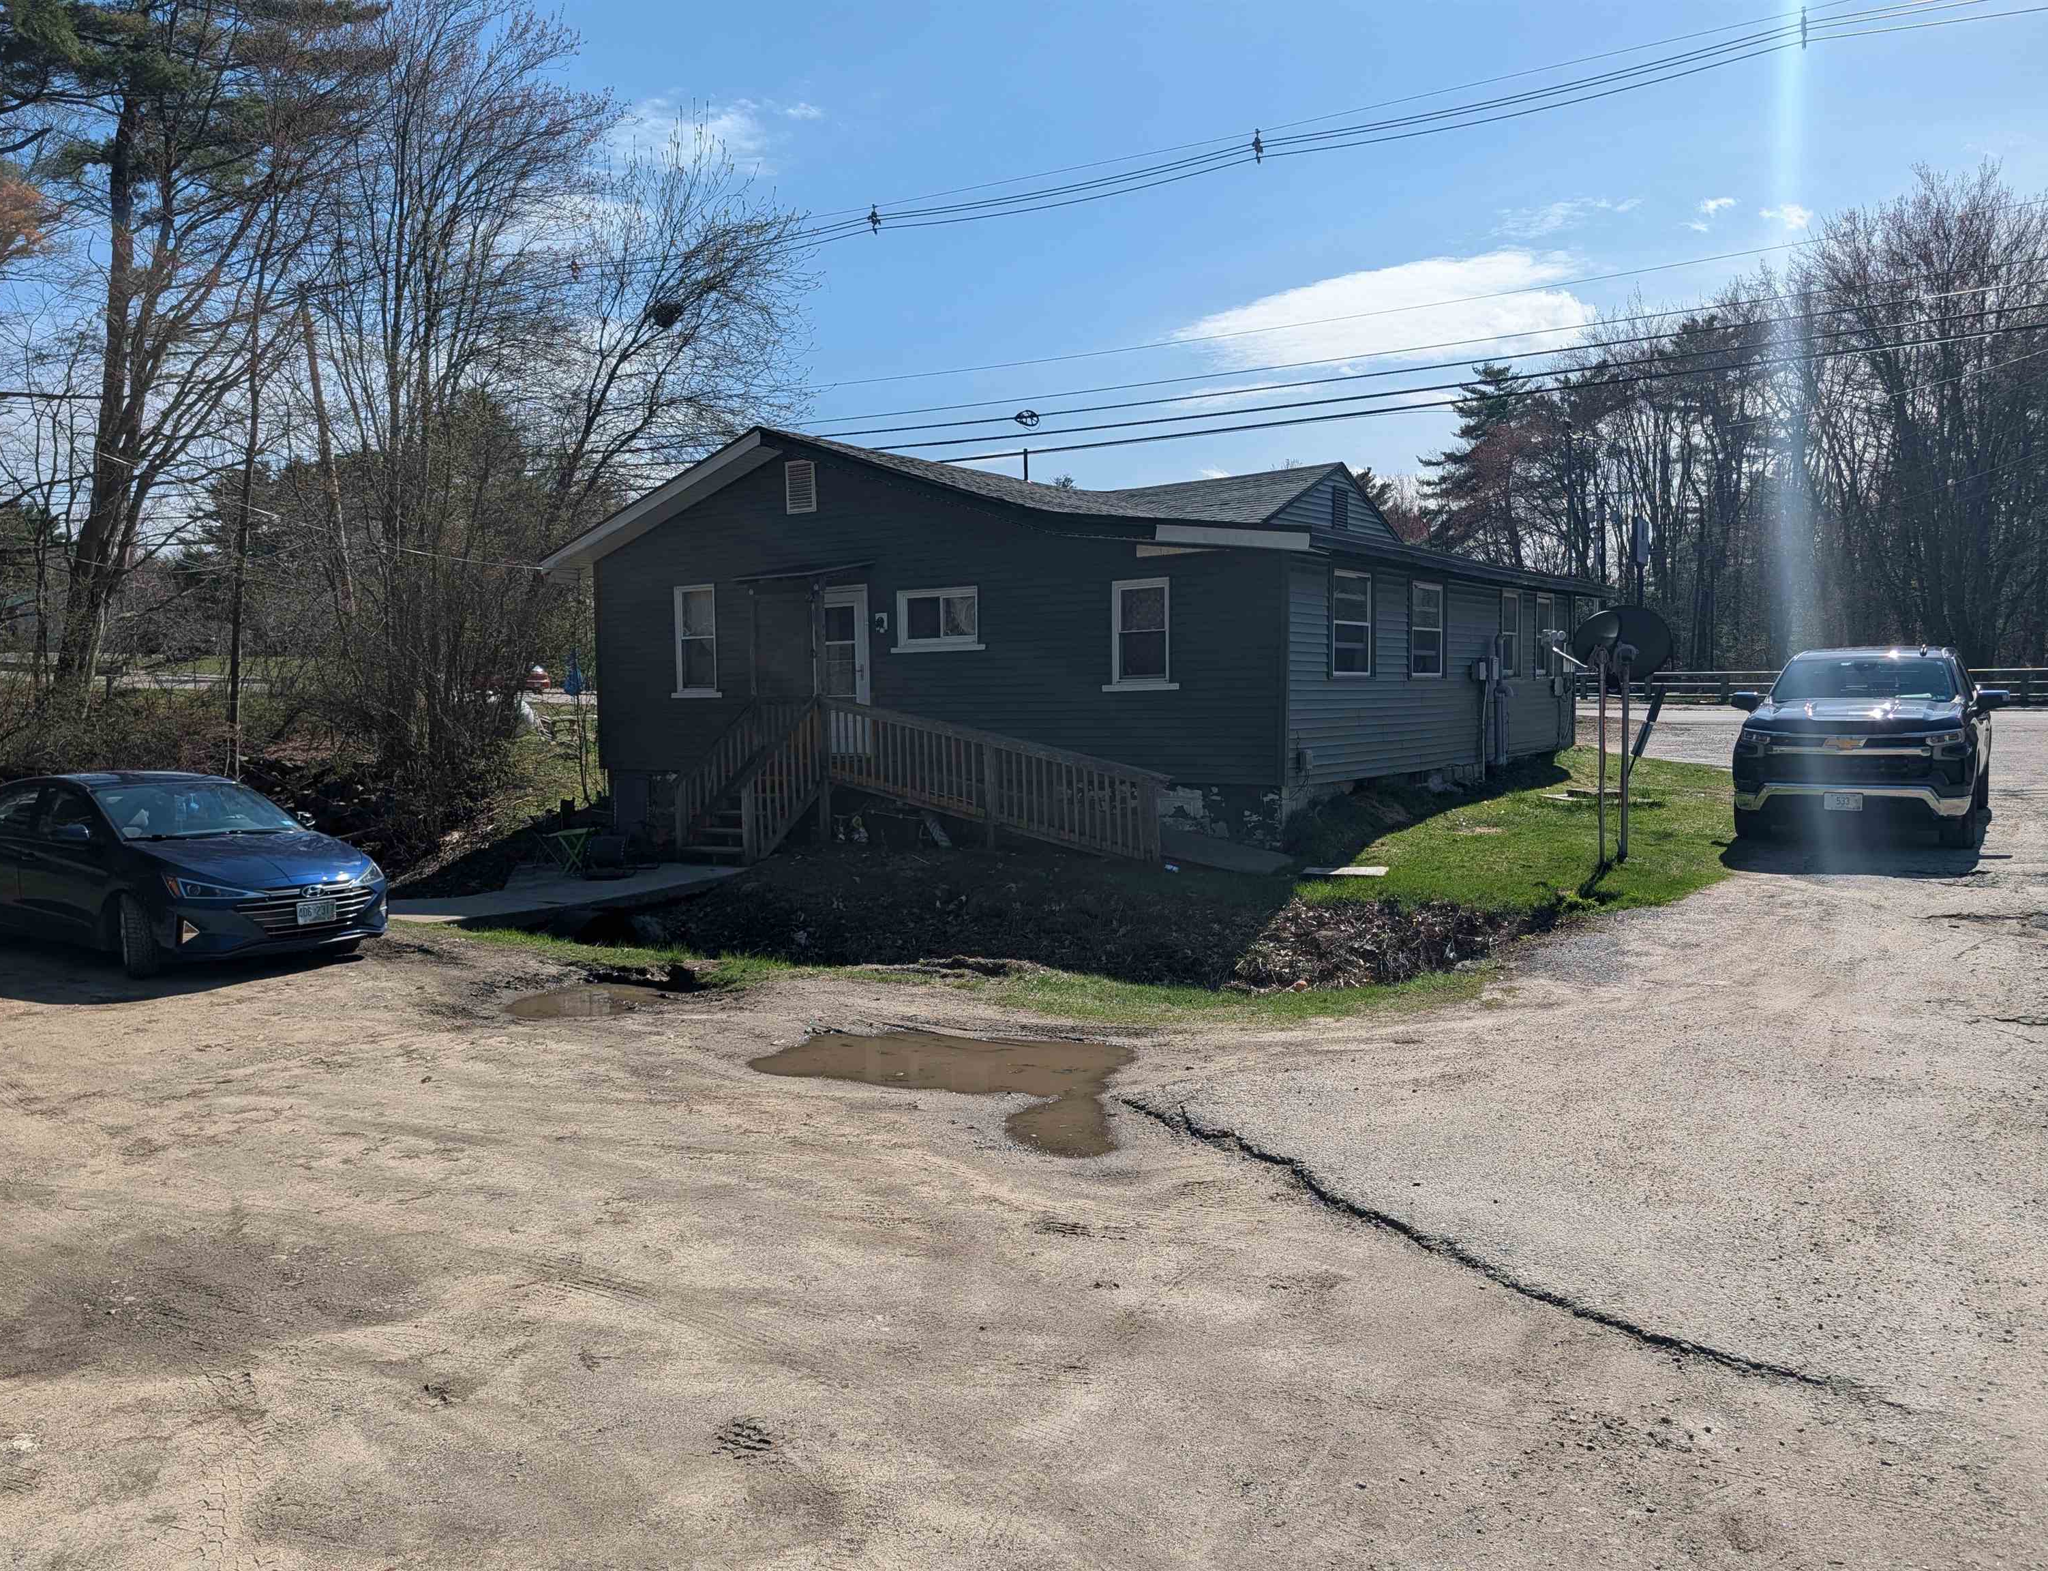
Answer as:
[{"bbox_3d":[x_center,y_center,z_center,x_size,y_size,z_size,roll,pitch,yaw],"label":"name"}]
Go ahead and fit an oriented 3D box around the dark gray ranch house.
[{"bbox_3d":[1.407,-2.307,22.477,11.900,5.100,12.100,2,4,35],"label":"dark gray ranch house"}]

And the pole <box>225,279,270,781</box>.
[{"bbox_3d":[-12.305,-4.050,23.000,0.250,8.100,0.250,3,4,0],"label":"pole"}]

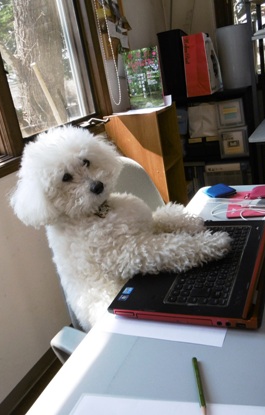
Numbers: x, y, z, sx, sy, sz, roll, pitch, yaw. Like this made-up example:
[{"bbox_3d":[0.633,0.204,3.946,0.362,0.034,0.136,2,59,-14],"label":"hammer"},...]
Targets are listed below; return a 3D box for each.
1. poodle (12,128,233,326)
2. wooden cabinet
[{"bbox_3d":[-0.020,0.068,0.856,0.460,0.500,0.280,2,23,30],"label":"poodle"},{"bbox_3d":[0.126,-0.131,2.296,0.295,0.880,0.310,-1,22,26],"label":"wooden cabinet"}]

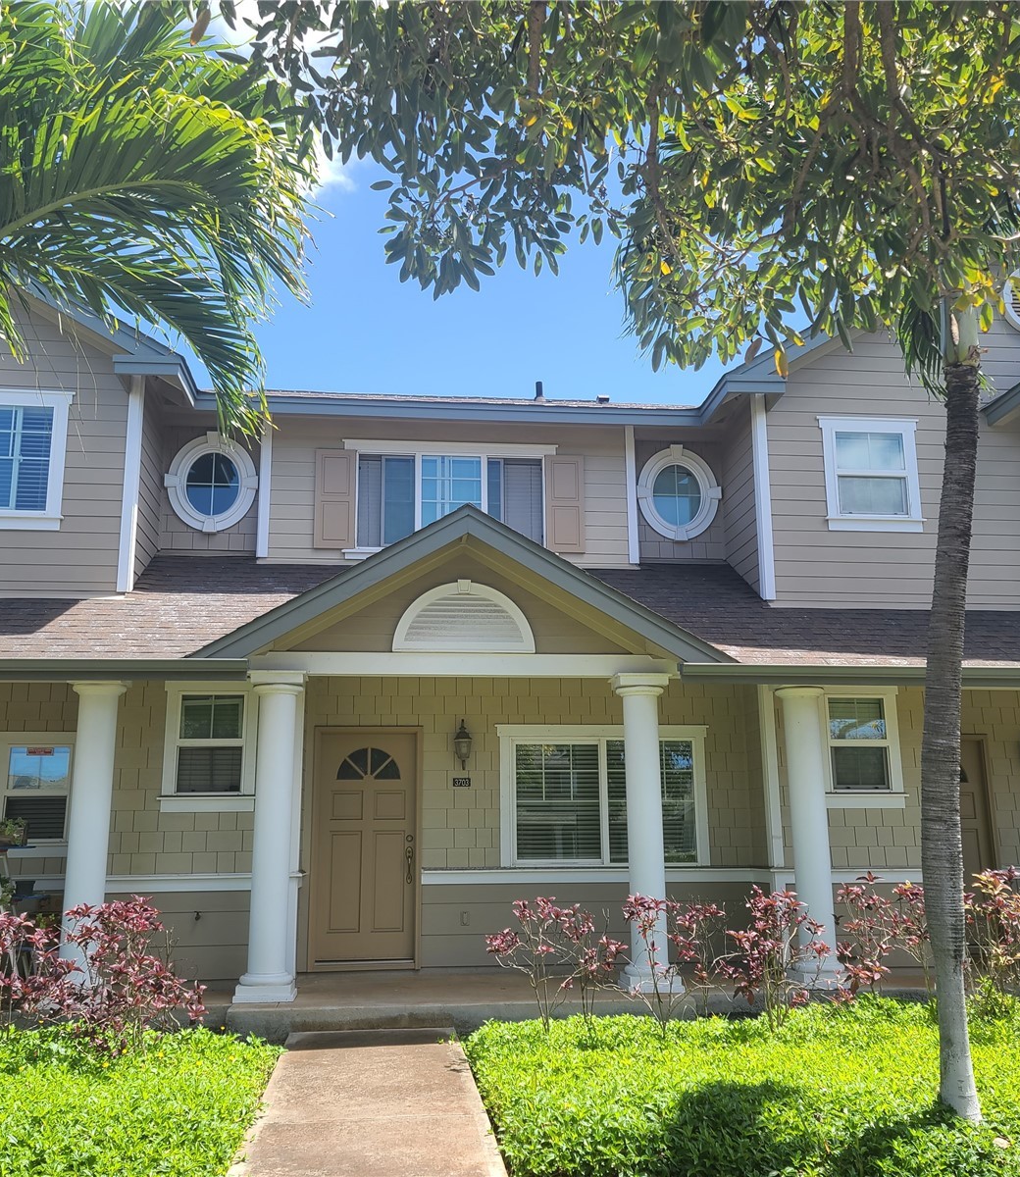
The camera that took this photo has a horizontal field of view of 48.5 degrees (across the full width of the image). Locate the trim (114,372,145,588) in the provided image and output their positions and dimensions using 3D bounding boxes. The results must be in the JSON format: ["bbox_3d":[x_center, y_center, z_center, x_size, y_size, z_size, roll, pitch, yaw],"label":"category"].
[{"bbox_3d":[-3.464,-0.983,10.403,0.108,2.100,0.110,1,-12,-6],"label":"trim"}]

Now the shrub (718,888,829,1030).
[{"bbox_3d":[1.893,2.611,8.037,0.720,0.970,0.650,1,-12,-6],"label":"shrub"}]

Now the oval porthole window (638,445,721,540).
[{"bbox_3d":[1.828,-1.026,12.159,0.930,1.070,0.100,1,-12,-6],"label":"oval porthole window"}]

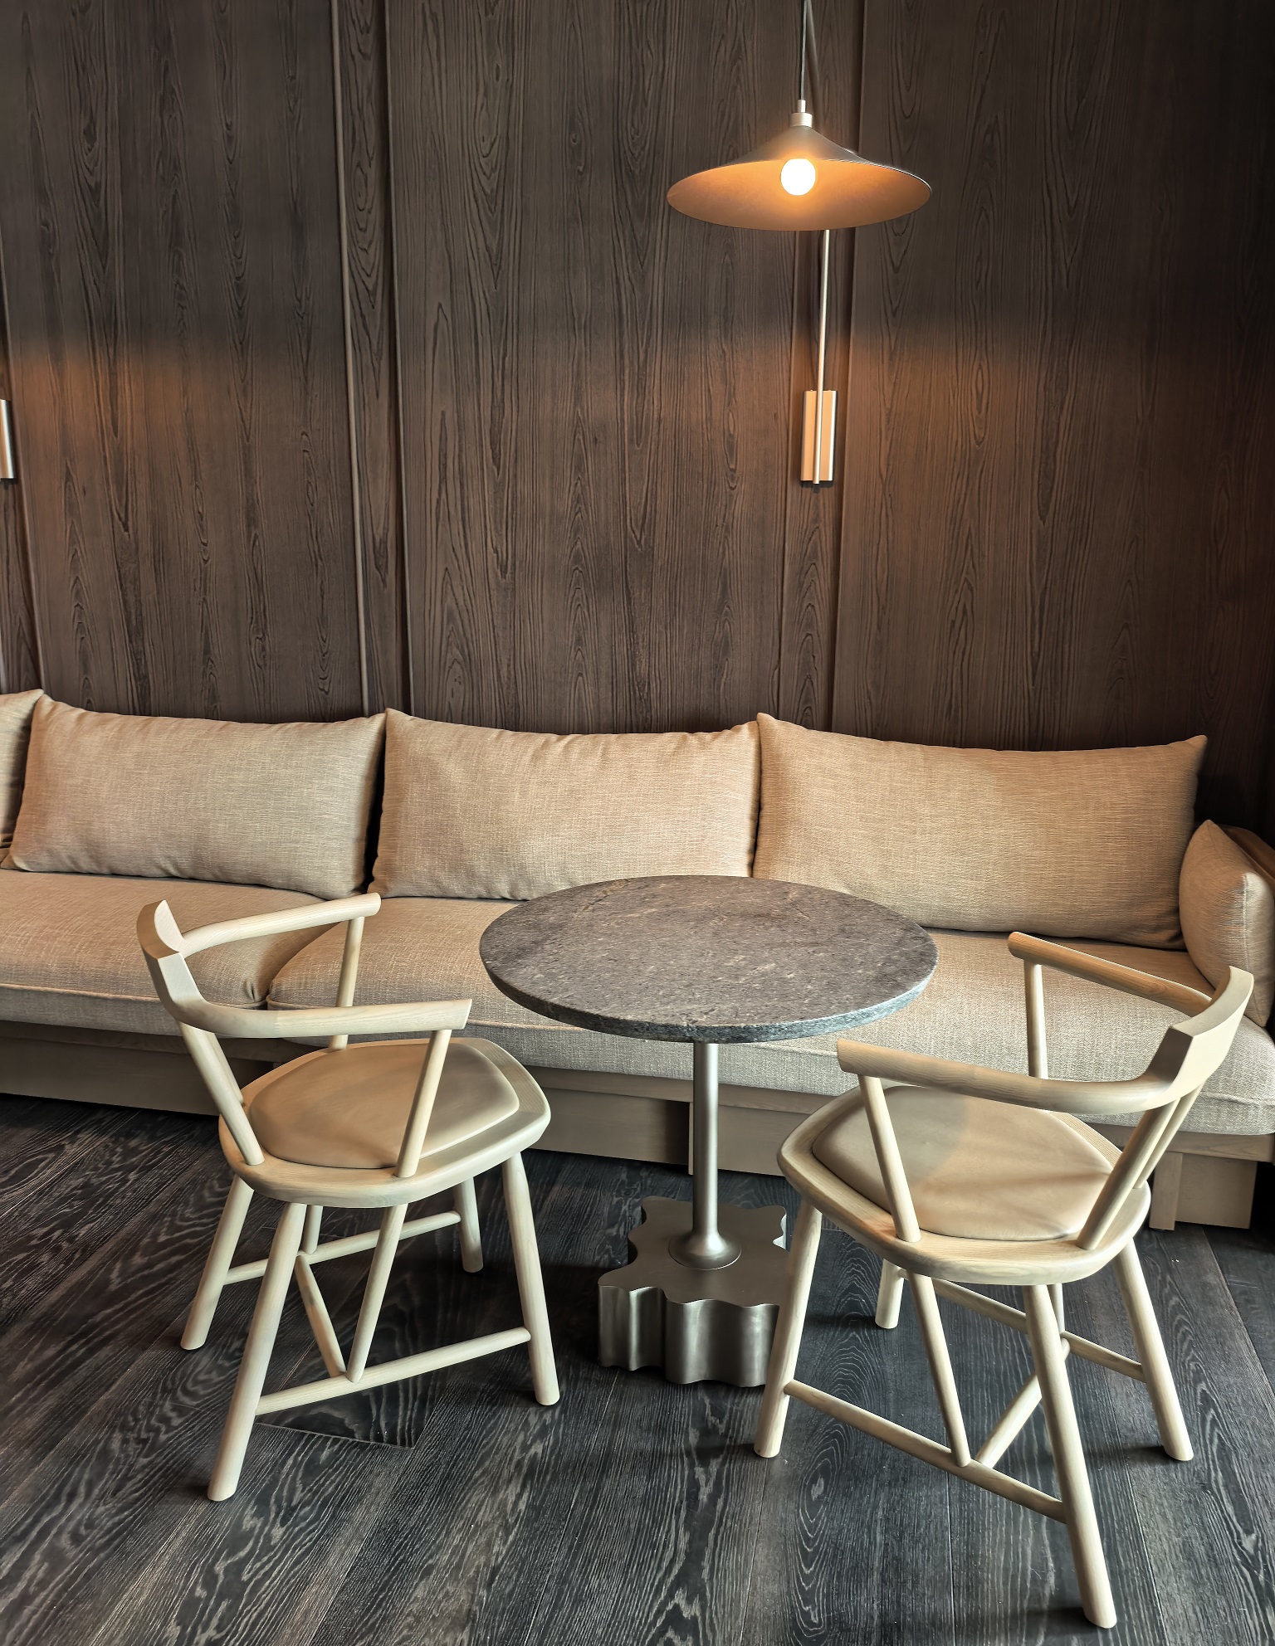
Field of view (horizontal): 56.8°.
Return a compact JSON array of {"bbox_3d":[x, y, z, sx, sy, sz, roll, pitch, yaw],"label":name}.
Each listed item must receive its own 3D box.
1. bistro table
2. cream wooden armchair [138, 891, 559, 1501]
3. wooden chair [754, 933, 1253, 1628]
[{"bbox_3d":[0.113,0.527,1.945,0.703,0.712,0.703,1,13,0],"label":"bistro table"},{"bbox_3d":[-0.441,0.507,1.835,0.562,0.792,0.564,-6,15,-25],"label":"cream wooden armchair"},{"bbox_3d":[0.509,0.555,1.672,0.562,0.792,0.564,11,17,37],"label":"wooden chair"}]

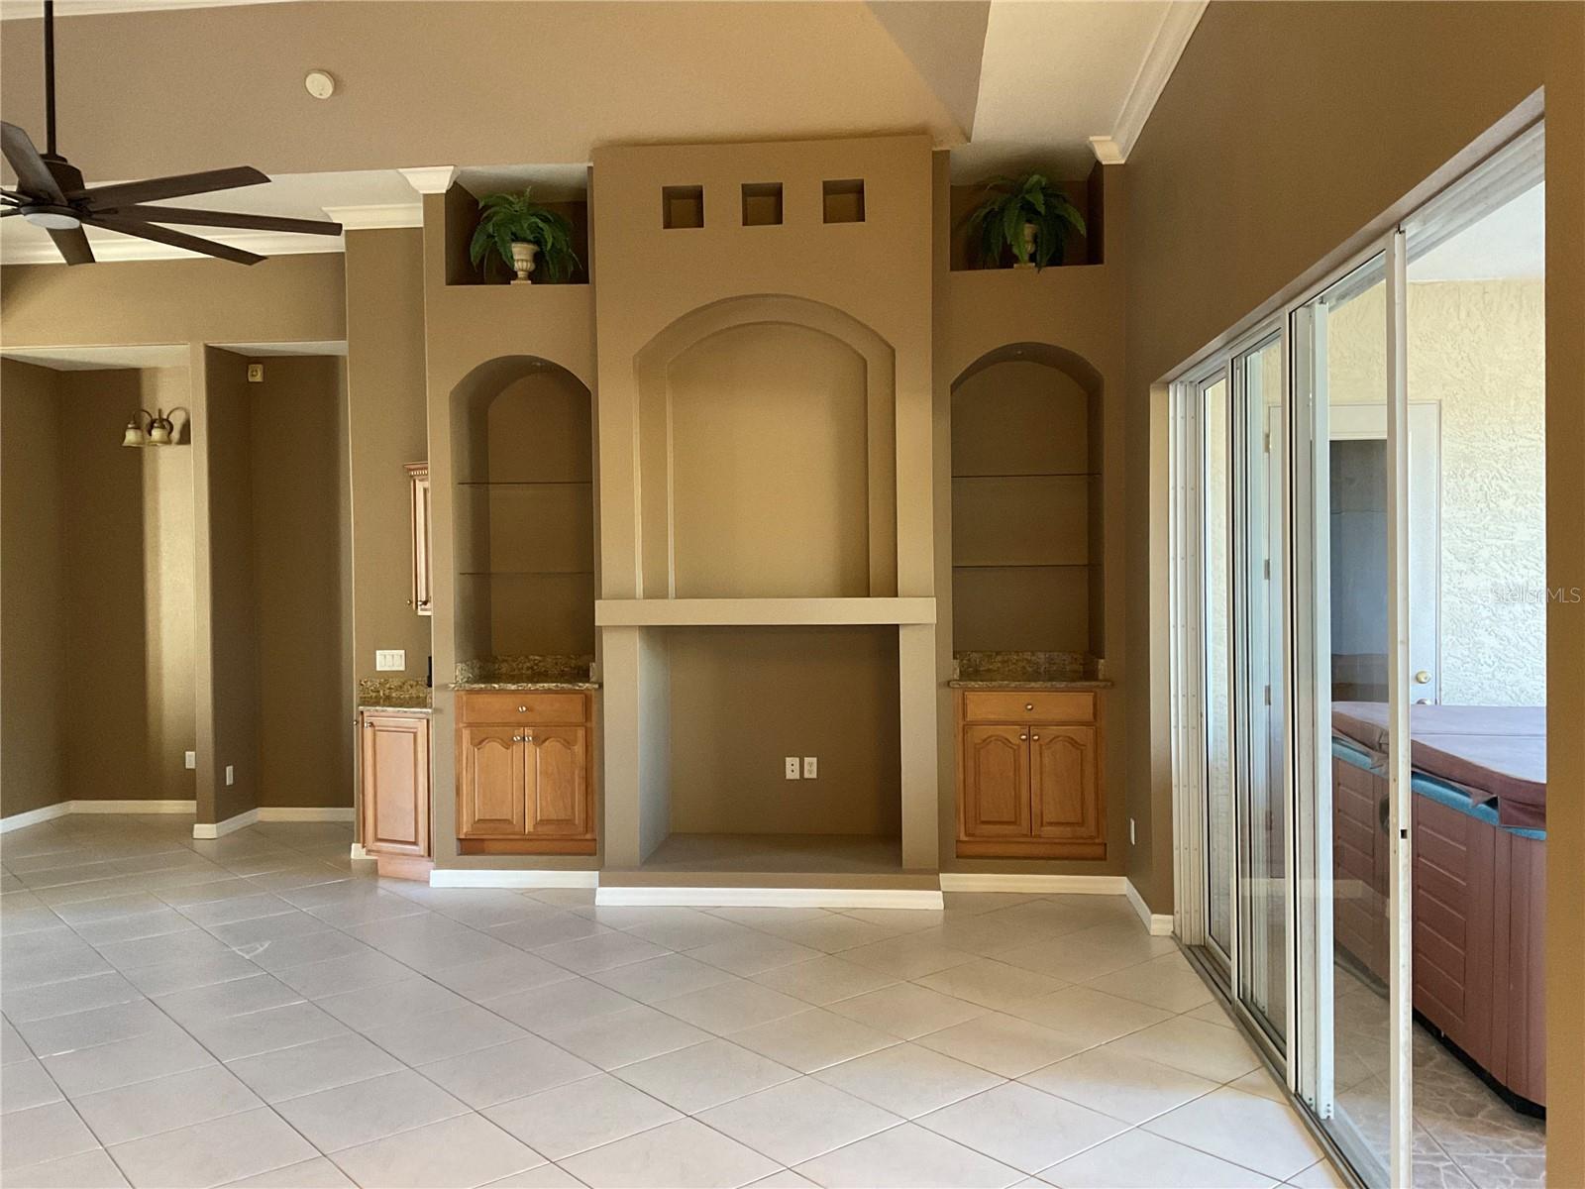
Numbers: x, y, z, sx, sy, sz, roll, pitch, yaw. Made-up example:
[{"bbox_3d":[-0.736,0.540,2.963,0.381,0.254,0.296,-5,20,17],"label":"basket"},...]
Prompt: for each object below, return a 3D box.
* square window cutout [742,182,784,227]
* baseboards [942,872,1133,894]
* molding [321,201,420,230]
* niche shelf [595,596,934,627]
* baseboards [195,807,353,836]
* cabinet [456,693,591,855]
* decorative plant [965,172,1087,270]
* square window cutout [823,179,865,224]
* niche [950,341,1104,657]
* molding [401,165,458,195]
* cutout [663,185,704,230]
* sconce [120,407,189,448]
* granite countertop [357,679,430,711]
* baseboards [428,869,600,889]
[{"bbox_3d":[-0.135,-1.893,6.552,0.197,0.202,0.215,-1,1,5],"label":"square window cutout"},{"bbox_3d":[1.200,1.440,6.615,0.907,0.088,0.018,-1,1,5],"label":"baseboards"},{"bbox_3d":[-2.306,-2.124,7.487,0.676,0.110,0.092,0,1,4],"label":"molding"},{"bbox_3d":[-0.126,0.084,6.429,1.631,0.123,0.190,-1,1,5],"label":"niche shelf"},{"bbox_3d":[-3.298,1.460,8.487,0.768,0.090,0.601,-1,1,5],"label":"baseboards"},{"bbox_3d":[-1.349,0.915,7.113,0.733,0.850,0.580,0,1,4],"label":"cabinet"},{"bbox_3d":[1.182,-1.877,6.744,0.605,0.504,0.435,0,1,4],"label":"decorative plant"},{"bbox_3d":[0.260,-1.897,6.516,0.198,0.206,0.215,-1,1,5],"label":"square window cutout"},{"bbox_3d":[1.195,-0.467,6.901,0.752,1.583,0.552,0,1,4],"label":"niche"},{"bbox_3d":[-1.850,-2.116,6.805,0.273,0.106,0.095,-1,1,5],"label":"molding"},{"bbox_3d":[-0.523,-1.889,6.587,0.197,0.204,0.215,-1,1,5],"label":"cutout"},{"bbox_3d":[-4.282,-1.129,9.007,0.497,0.277,0.209,0,1,4],"label":"sconce"},{"bbox_3d":[-2.163,0.554,7.257,0.612,0.129,0.598,-1,1,5],"label":"granite countertop"},{"bbox_3d":[-1.408,1.468,6.853,0.948,0.088,0.018,-1,1,5],"label":"baseboards"}]

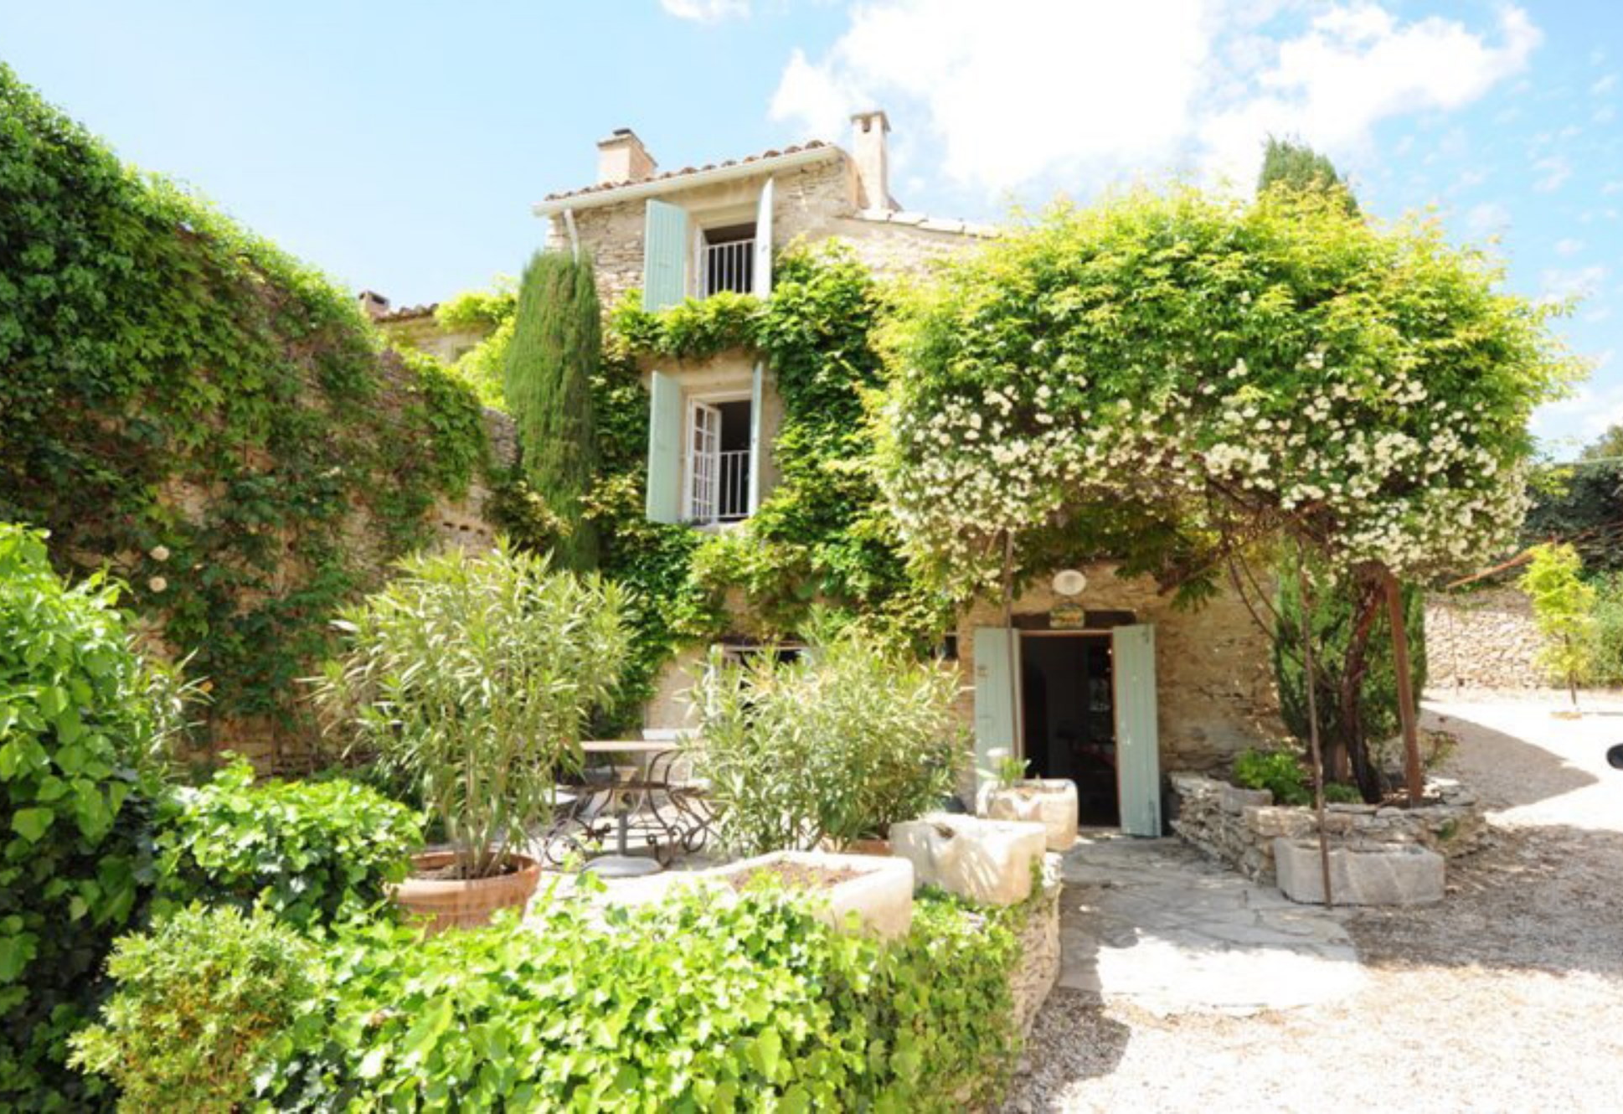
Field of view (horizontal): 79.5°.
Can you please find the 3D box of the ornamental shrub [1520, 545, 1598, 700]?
[{"bbox_3d":[12.742,1.114,16.612,1.050,2.750,1.050,0,-8,0],"label":"ornamental shrub"}]

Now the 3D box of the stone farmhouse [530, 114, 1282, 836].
[{"bbox_3d":[1.473,-0.988,15.007,9.300,9.000,6.500,-2,-8,20],"label":"stone farmhouse"}]

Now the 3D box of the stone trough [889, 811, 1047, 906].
[{"bbox_3d":[0.770,1.483,4.846,0.640,0.330,0.480,-5,-9,36],"label":"stone trough"}]

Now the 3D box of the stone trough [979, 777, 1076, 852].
[{"bbox_3d":[2.073,2.422,9.261,0.830,0.570,0.650,-2,-8,20],"label":"stone trough"}]

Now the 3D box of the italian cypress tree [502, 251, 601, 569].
[{"bbox_3d":[-3.247,-0.449,12.520,1.200,7.000,1.200,-2,-8,20],"label":"italian cypress tree"}]

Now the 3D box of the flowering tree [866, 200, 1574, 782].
[{"bbox_3d":[3.353,-0.380,8.582,5.300,5.100,3.600,-1,-8,12],"label":"flowering tree"}]

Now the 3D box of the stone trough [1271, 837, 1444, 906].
[{"bbox_3d":[4.104,2.345,7.356,1.070,0.380,0.450,1,-8,-2],"label":"stone trough"}]

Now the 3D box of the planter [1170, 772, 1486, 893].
[{"bbox_3d":[4.783,2.402,8.863,2.300,0.620,2.200,0,-8,6],"label":"planter"}]

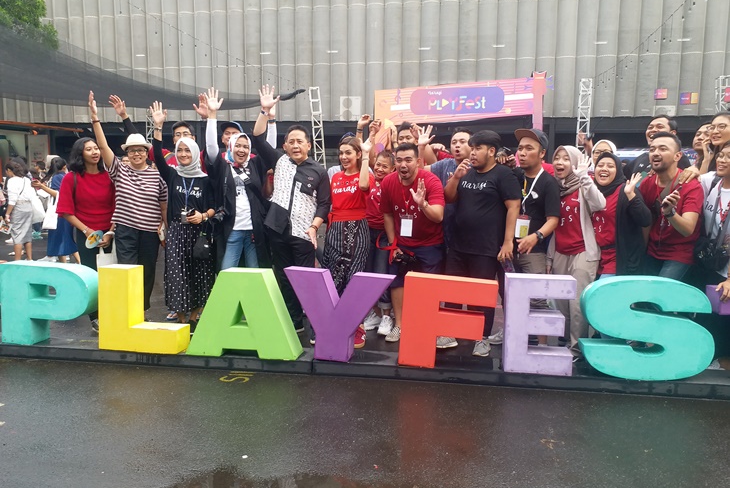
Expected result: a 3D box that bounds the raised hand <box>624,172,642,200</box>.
[{"bbox_3d":[1.768,-0.379,3.750,0.100,0.175,0.070,17,7,19],"label":"raised hand"}]

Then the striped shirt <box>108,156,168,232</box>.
[{"bbox_3d":[-1.971,-0.431,4.956,0.490,0.630,0.280,-2,7,-15],"label":"striped shirt"}]

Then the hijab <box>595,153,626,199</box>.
[{"bbox_3d":[1.763,-0.492,4.090,0.220,0.325,0.240,6,9,36],"label":"hijab"}]

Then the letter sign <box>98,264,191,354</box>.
[{"bbox_3d":[-1.660,0.487,4.287,0.635,0.620,0.180,2,7,12],"label":"letter sign"}]

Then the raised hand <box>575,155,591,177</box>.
[{"bbox_3d":[1.483,-0.532,3.883,0.125,0.160,0.080,3,8,20],"label":"raised hand"}]

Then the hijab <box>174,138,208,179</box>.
[{"bbox_3d":[-1.491,-0.739,4.867,0.245,0.350,0.250,-1,7,-8],"label":"hijab"}]

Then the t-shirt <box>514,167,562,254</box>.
[{"bbox_3d":[1.315,-0.250,4.380,0.280,0.660,0.460,-7,10,-44],"label":"t-shirt"}]

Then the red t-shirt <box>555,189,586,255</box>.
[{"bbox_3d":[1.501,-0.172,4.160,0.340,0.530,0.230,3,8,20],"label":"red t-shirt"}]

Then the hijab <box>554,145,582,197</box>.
[{"bbox_3d":[1.421,-0.512,3.966,0.215,0.345,0.240,7,10,42],"label":"hijab"}]

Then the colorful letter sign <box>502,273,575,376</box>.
[{"bbox_3d":[1.109,0.509,3.645,0.415,0.605,0.180,1,8,11],"label":"colorful letter sign"}]

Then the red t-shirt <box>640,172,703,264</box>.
[{"bbox_3d":[2.088,-0.174,3.880,0.420,0.590,0.290,4,14,28],"label":"red t-shirt"}]

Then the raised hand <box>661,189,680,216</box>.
[{"bbox_3d":[1.958,-0.272,3.650,0.105,0.150,0.085,19,8,27],"label":"raised hand"}]

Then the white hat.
[{"bbox_3d":[-1.943,-0.864,4.851,0.260,0.145,0.280,-2,8,-18],"label":"white hat"}]

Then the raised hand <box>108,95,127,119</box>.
[{"bbox_3d":[-2.142,-1.190,4.930,0.110,0.190,0.075,-32,7,-4],"label":"raised hand"}]

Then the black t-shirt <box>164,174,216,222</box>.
[{"bbox_3d":[-1.466,-0.397,4.759,0.410,0.450,0.230,0,7,-3],"label":"black t-shirt"}]

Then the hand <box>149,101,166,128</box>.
[{"bbox_3d":[-1.649,-1.029,4.528,0.140,0.210,0.070,-1,7,-8],"label":"hand"}]

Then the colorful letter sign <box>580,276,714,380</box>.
[{"bbox_3d":[1.719,0.512,3.492,0.735,0.612,0.168,1,7,9],"label":"colorful letter sign"}]

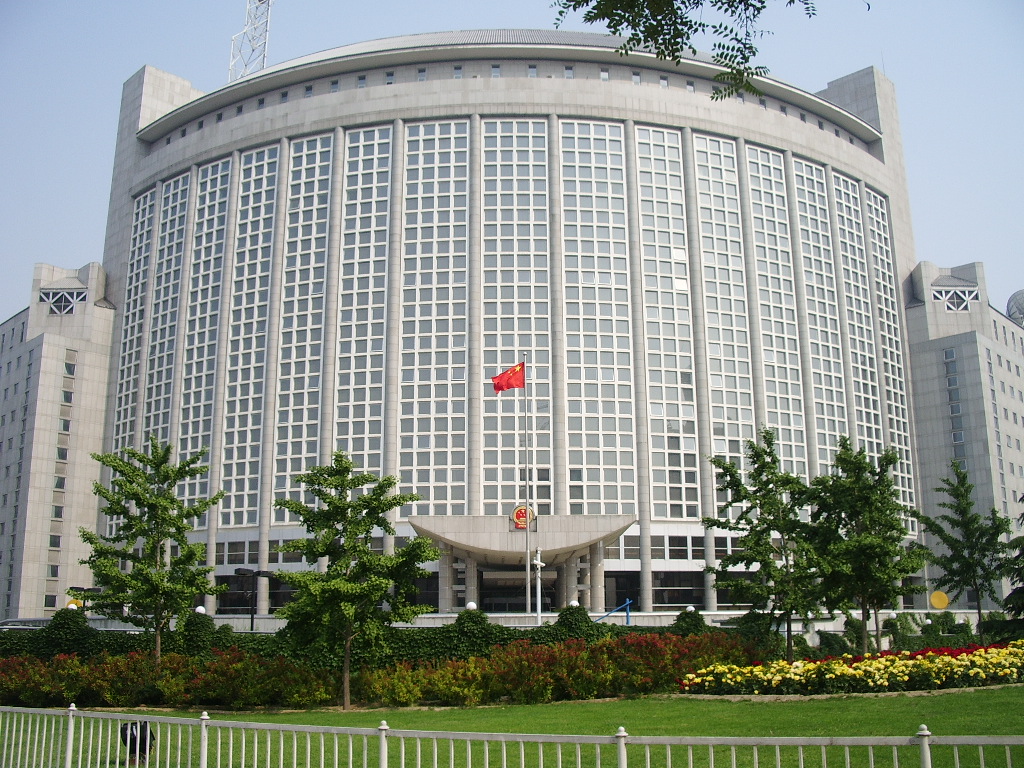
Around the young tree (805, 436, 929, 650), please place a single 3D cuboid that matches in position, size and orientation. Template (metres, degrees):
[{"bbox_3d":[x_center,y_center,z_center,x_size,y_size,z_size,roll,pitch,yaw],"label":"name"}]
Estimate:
[{"bbox_3d":[10.128,4.718,29.521,3.400,6.440,3.200,0,-14,0],"label":"young tree"}]

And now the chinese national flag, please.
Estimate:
[{"bbox_3d":[-0.209,-0.456,72.001,2.500,2.150,0.700,0,-14,0],"label":"chinese national flag"}]

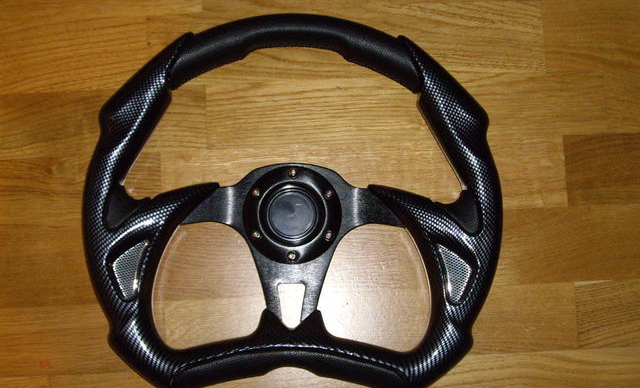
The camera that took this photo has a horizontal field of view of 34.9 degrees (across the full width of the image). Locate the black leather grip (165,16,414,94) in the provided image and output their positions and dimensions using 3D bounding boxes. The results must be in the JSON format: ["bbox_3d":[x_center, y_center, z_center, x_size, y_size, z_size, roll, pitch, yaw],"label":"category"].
[{"bbox_3d":[-0.021,-0.121,0.875,0.216,0.034,0.069,1,83,-2],"label":"black leather grip"}]

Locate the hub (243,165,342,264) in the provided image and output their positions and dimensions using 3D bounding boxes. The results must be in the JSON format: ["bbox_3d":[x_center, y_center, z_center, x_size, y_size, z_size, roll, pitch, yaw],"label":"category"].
[{"bbox_3d":[-0.024,0.018,0.872,0.086,0.024,0.086,0,83,-2],"label":"hub"}]

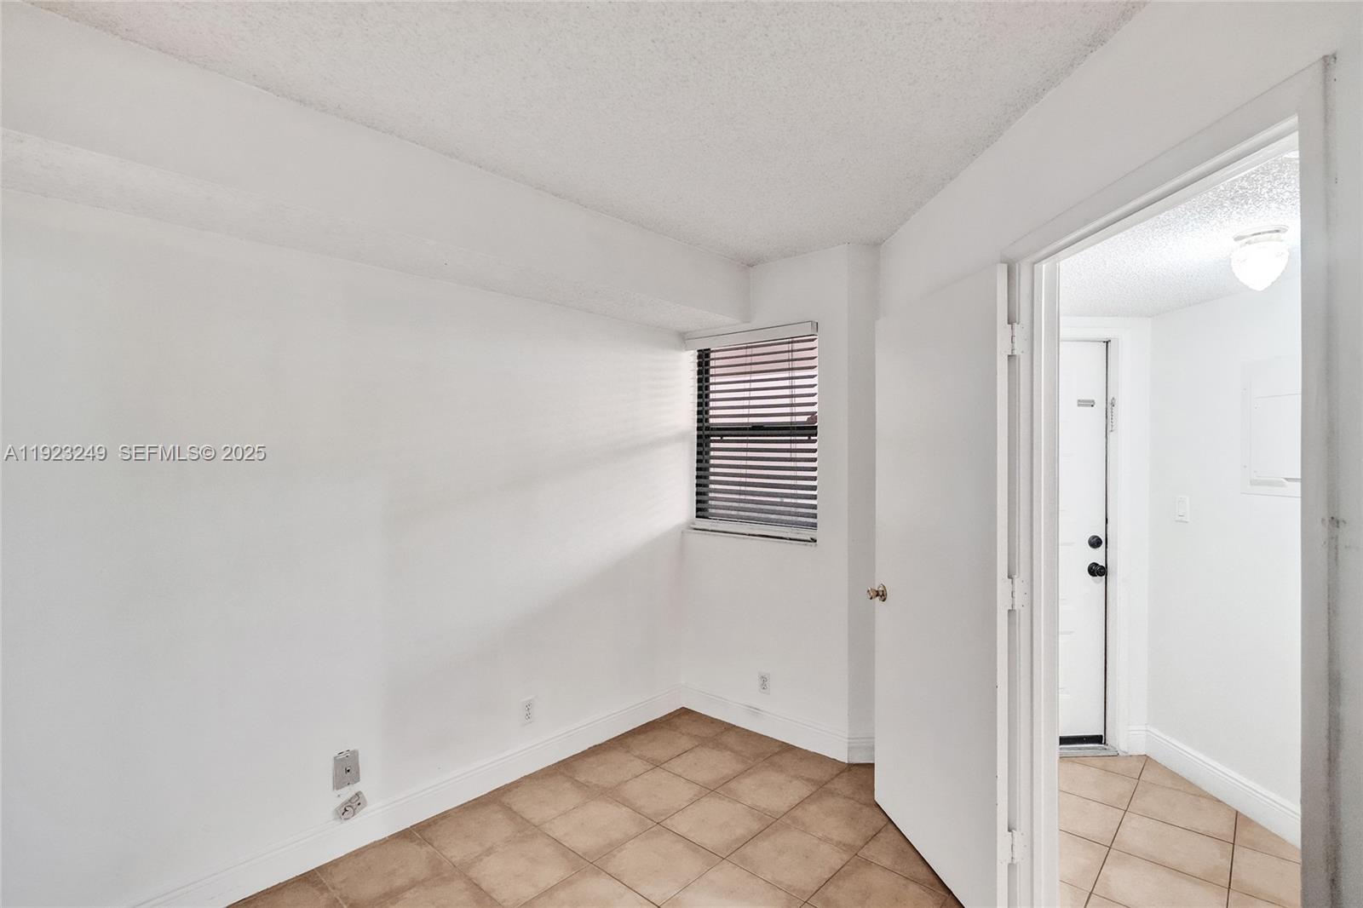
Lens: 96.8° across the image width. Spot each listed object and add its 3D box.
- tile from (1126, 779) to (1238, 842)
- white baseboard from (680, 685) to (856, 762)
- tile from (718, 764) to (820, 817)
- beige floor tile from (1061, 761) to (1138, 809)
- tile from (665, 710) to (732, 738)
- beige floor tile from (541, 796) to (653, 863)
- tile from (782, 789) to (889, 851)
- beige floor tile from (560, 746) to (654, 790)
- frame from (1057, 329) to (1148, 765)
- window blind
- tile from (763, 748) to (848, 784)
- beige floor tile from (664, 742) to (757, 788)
[{"bbox_3d":[2.111,1.504,2.553,0.335,0.010,0.335,-1,-1,43],"label":"tile"},{"bbox_3d":[0.417,1.439,3.284,1.044,0.140,0.016,-1,-1,40],"label":"white baseboard"},{"bbox_3d":[0.377,1.455,2.623,0.330,0.010,0.330,0,0,42],"label":"tile"},{"bbox_3d":[1.798,1.455,2.686,0.330,0.010,0.330,0,0,44],"label":"beige floor tile"},{"bbox_3d":[0.114,1.455,3.220,0.330,0.010,0.290,0,0,42],"label":"tile"},{"bbox_3d":[-0.336,1.502,2.442,0.335,0.010,0.335,-1,-1,42],"label":"beige floor tile"},{"bbox_3d":[0.638,1.502,2.486,0.335,0.010,0.335,-1,-1,42],"label":"tile"},{"bbox_3d":[-0.323,1.455,2.796,0.330,0.010,0.330,0,0,42],"label":"beige floor tile"},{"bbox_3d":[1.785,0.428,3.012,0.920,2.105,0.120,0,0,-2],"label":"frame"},{"bbox_3d":[0.386,-0.097,3.287,0.816,1.066,0.090,0,-1,41],"label":"window blind"},{"bbox_3d":[0.593,1.509,2.924,0.335,0.010,0.266,-1,-1,42],"label":"tile"},{"bbox_3d":[0.131,1.483,2.880,0.325,0.010,0.325,0,-1,42],"label":"beige floor tile"}]

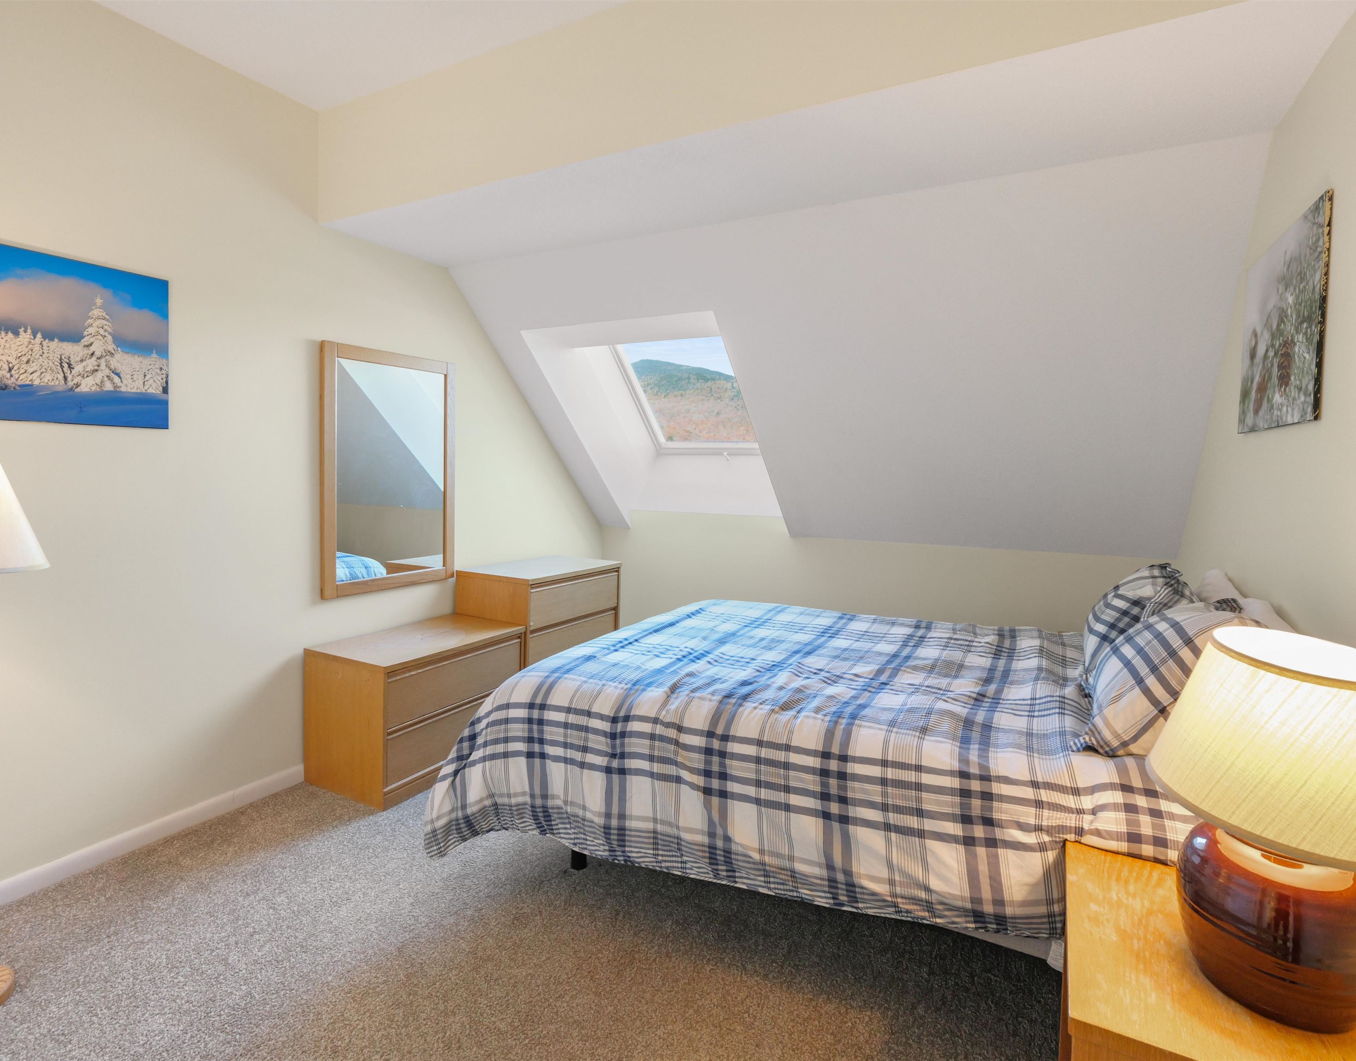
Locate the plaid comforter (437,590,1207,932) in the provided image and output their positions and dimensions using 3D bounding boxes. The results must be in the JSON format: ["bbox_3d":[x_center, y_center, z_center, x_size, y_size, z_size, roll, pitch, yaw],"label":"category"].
[{"bbox_3d":[0.565,0.759,2.225,2.062,0.631,1.550,4,6,28],"label":"plaid comforter"}]

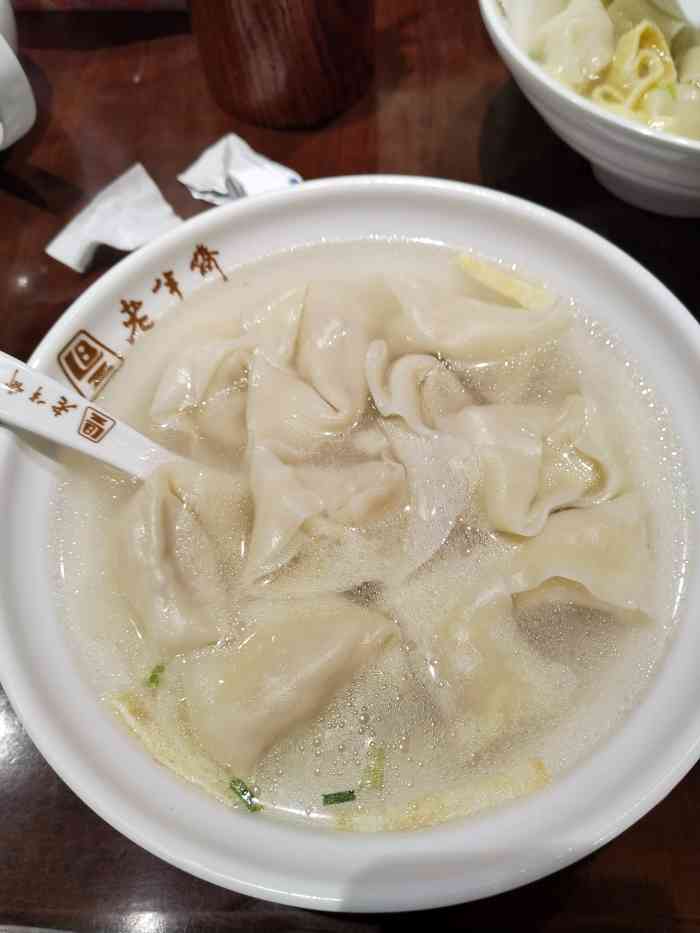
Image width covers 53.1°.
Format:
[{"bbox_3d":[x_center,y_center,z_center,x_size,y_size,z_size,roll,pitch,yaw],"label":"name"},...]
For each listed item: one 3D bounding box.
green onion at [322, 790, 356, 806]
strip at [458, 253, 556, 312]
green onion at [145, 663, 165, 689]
[{"bbox_3d":[-0.003,0.085,0.180,0.009,0.002,0.003,-8,64,0],"label":"green onion"},{"bbox_3d":[0.056,-0.066,0.251,0.036,0.004,0.009,34,70,18],"label":"strip"},{"bbox_3d":[-0.055,0.059,0.197,0.003,0.002,0.007,20,67,13],"label":"green onion"}]

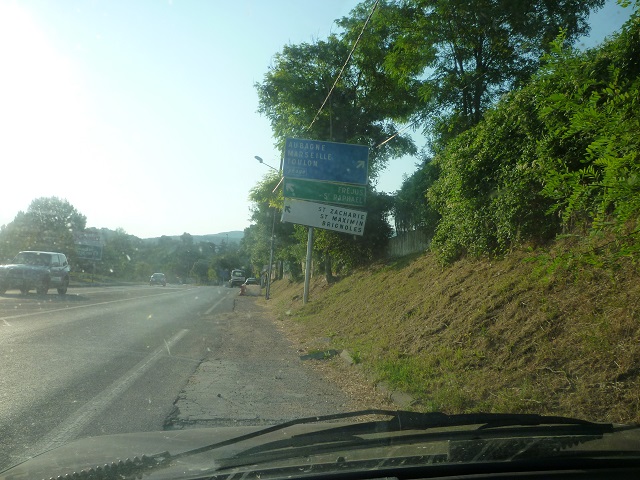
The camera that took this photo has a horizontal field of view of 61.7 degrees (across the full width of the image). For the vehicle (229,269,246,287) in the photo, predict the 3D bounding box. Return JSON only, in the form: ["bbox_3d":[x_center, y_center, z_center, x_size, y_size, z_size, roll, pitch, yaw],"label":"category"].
[{"bbox_3d":[-11.608,5.457,76.000,2.050,2.500,5.400,5,-5,-7],"label":"vehicle"}]

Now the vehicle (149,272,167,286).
[{"bbox_3d":[-18.279,4.479,60.500,1.780,1.480,4.200,5,-5,-9],"label":"vehicle"}]

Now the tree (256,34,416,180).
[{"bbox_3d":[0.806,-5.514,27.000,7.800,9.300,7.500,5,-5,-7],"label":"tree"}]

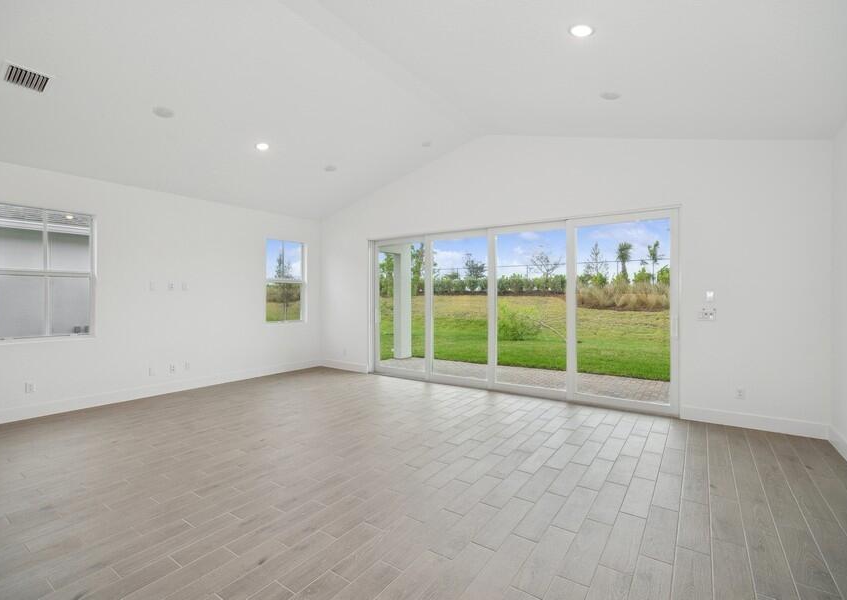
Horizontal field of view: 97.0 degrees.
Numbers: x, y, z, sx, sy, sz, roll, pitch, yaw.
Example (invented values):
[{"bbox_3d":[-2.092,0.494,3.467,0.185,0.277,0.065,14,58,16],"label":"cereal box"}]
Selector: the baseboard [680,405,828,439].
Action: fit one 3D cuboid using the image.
[{"bbox_3d":[3.496,1.306,4.034,1.210,0.152,0.018,0,1,32],"label":"baseboard"}]

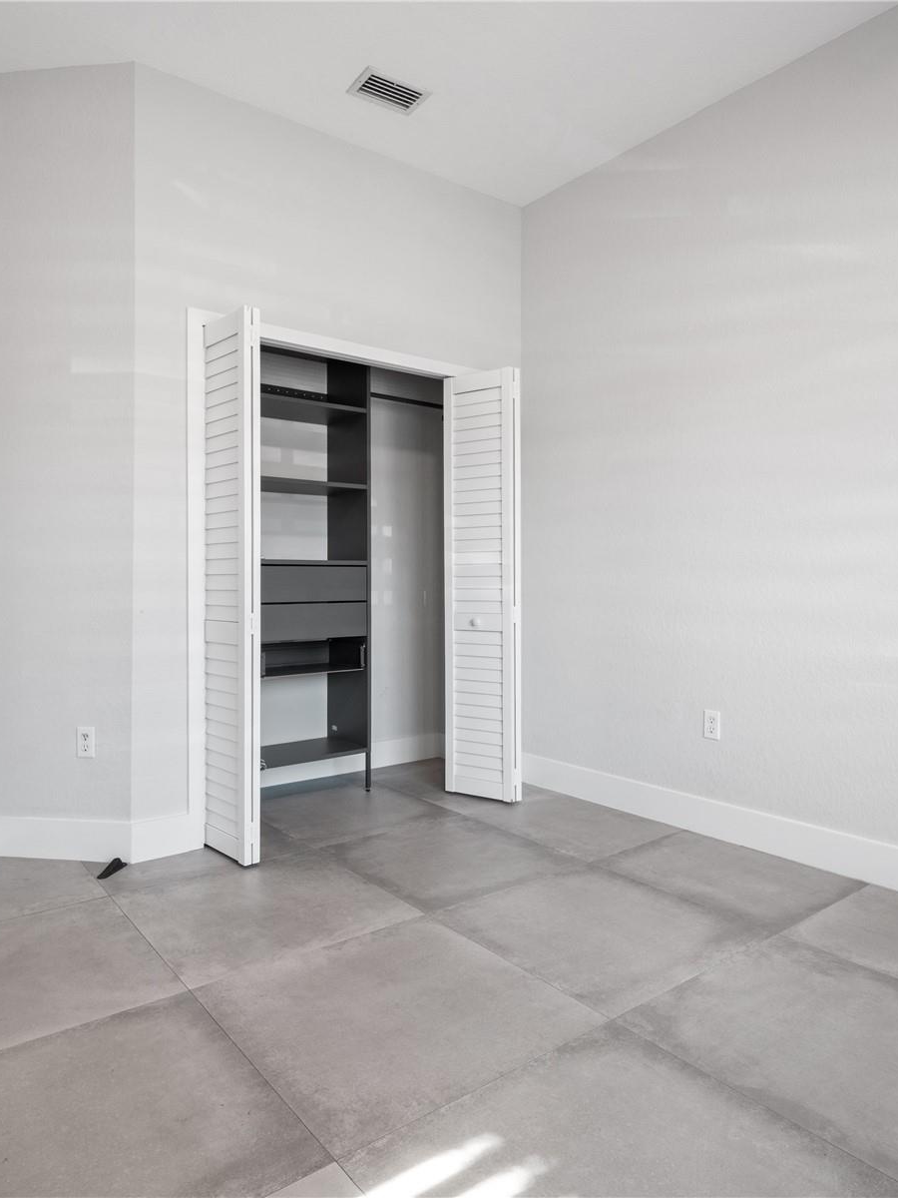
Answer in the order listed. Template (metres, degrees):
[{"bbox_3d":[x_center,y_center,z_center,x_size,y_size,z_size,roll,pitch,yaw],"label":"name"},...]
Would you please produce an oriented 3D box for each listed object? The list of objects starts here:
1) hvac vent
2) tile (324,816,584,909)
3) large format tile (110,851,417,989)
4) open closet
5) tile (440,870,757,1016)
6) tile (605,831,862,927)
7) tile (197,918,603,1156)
[{"bbox_3d":[-0.239,-2.045,2.984,0.282,0.020,0.178,0,0,-38],"label":"hvac vent"},{"bbox_3d":[-0.006,0.986,2.817,0.727,0.010,0.727,0,0,-38],"label":"tile"},{"bbox_3d":[-0.580,0.986,2.371,0.727,0.010,0.727,0,0,-38],"label":"large format tile"},{"bbox_3d":[-0.569,-0.085,3.501,1.472,2.123,1.020,0,0,-38],"label":"open closet"},{"bbox_3d":[0.441,0.989,2.243,0.727,0.010,0.727,0,0,-38],"label":"tile"},{"bbox_3d":[0.982,0.988,2.665,0.645,0.010,0.727,0,0,-38],"label":"tile"},{"bbox_3d":[-0.134,0.989,1.797,0.727,0.010,0.727,0,0,-38],"label":"tile"}]

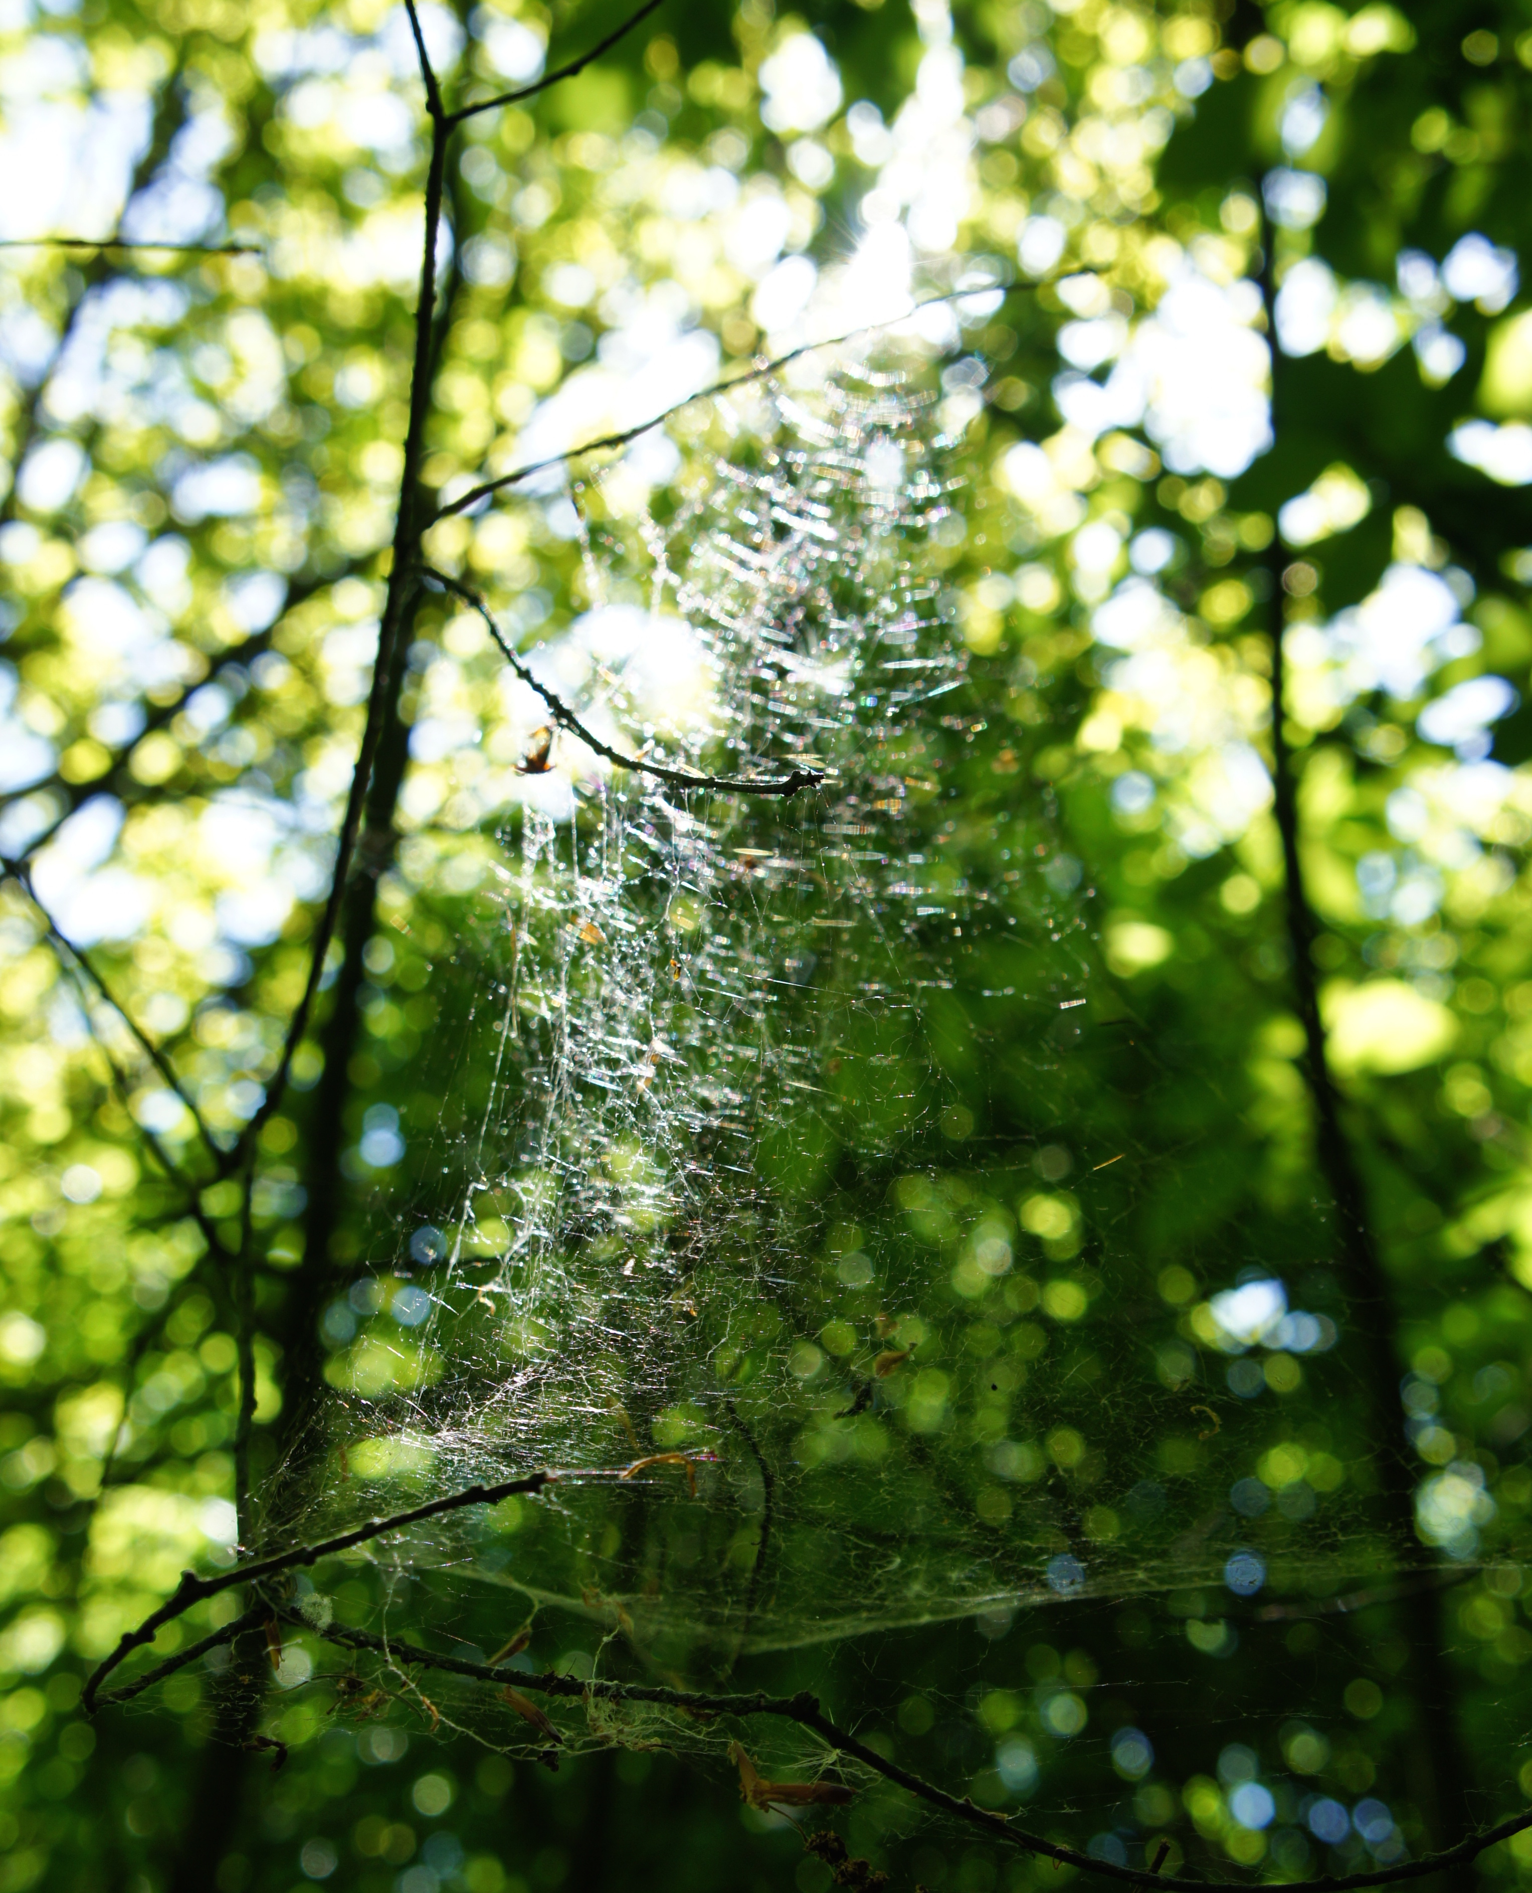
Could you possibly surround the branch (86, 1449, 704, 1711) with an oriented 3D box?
[{"bbox_3d":[-0.083,0.144,0.610,0.138,0.046,0.040,-3,-22,9],"label":"branch"}]

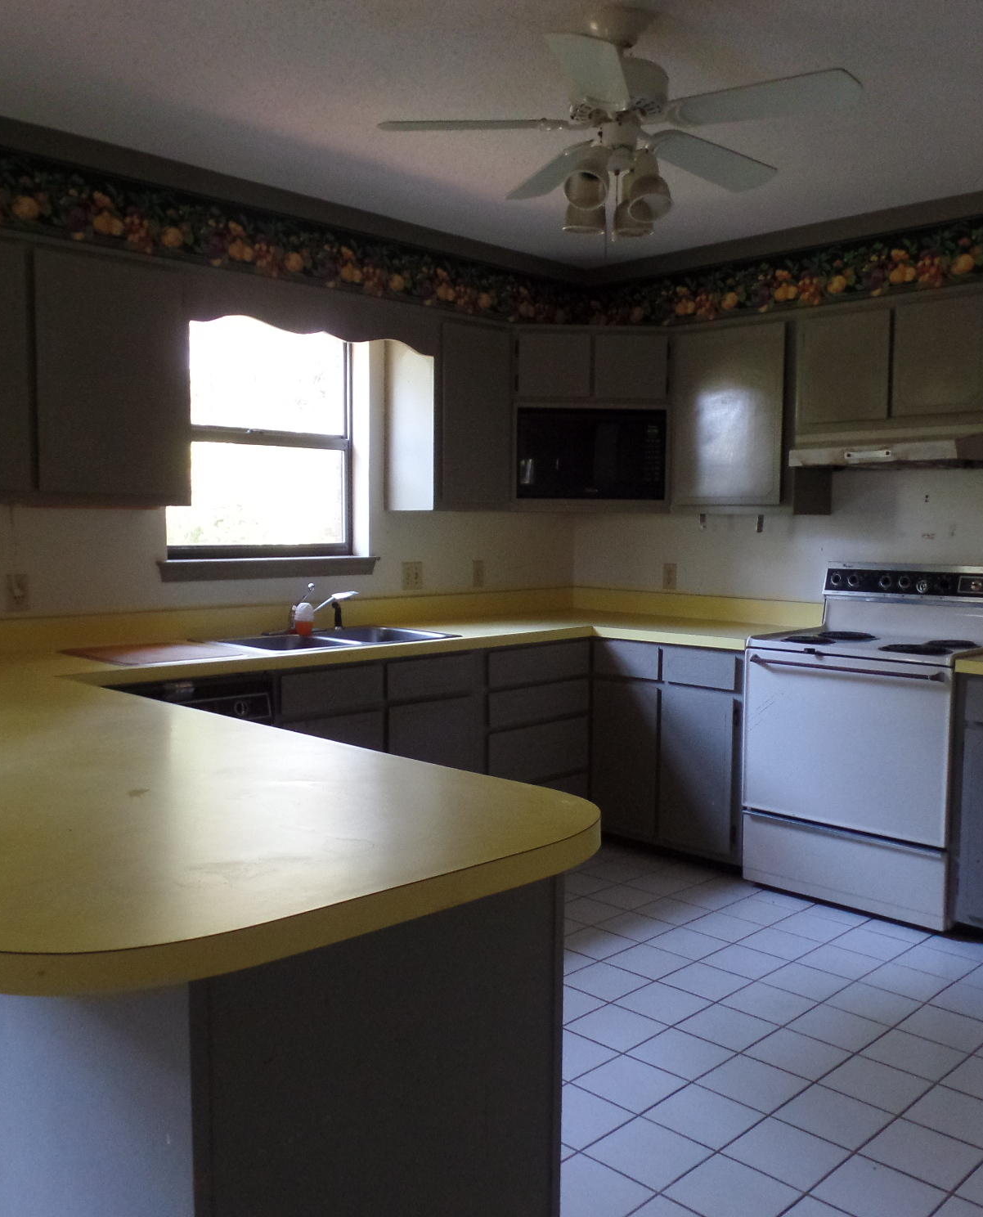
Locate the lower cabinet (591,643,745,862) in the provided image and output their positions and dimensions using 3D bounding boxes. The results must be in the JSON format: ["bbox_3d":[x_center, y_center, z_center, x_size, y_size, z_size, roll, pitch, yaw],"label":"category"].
[{"bbox_3d":[0.903,0.533,4.492,0.620,0.825,0.767,-4,6,-45],"label":"lower cabinet"}]

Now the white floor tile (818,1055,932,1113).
[{"bbox_3d":[0.923,1.146,2.596,0.196,0.010,0.196,-4,6,-45],"label":"white floor tile"}]

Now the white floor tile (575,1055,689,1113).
[{"bbox_3d":[0.331,1.124,2.554,0.200,0.010,0.200,4,6,45],"label":"white floor tile"}]

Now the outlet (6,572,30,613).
[{"bbox_3d":[-1.515,-0.048,3.454,0.012,0.115,0.072,4,6,45],"label":"outlet"}]

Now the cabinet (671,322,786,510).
[{"bbox_3d":[1.059,-0.767,4.460,0.313,0.755,0.570,-4,6,-45],"label":"cabinet"}]

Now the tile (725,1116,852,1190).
[{"bbox_3d":[0.633,1.172,2.313,0.203,0.010,0.203,-4,6,-45],"label":"tile"}]

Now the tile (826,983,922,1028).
[{"bbox_3d":[1.071,1.115,3.034,0.196,0.010,0.196,-4,6,-45],"label":"tile"}]

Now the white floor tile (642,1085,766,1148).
[{"bbox_3d":[0.476,1.135,2.410,0.200,0.010,0.200,4,6,45],"label":"white floor tile"}]

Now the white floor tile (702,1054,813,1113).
[{"bbox_3d":[0.633,1.150,2.605,0.203,0.010,0.203,-4,6,-45],"label":"white floor tile"}]

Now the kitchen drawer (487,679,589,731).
[{"bbox_3d":[0.053,0.381,4.469,0.587,0.146,0.445,-4,6,-45],"label":"kitchen drawer"}]

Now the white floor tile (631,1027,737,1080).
[{"bbox_3d":[0.484,1.136,2.744,0.196,0.010,0.196,-4,6,-45],"label":"white floor tile"}]

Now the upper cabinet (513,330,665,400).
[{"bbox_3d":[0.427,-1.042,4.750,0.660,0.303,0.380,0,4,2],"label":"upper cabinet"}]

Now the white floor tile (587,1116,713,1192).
[{"bbox_3d":[0.332,1.144,2.266,0.200,0.010,0.200,4,6,45],"label":"white floor tile"}]

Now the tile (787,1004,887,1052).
[{"bbox_3d":[0.928,1.129,2.896,0.203,0.010,0.203,-4,6,-45],"label":"tile"}]

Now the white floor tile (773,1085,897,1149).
[{"bbox_3d":[0.765,1.136,2.410,0.200,0.010,0.200,4,6,45],"label":"white floor tile"}]

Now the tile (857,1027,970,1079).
[{"bbox_3d":[1.053,1.117,2.699,0.200,0.010,0.200,4,6,45],"label":"tile"}]

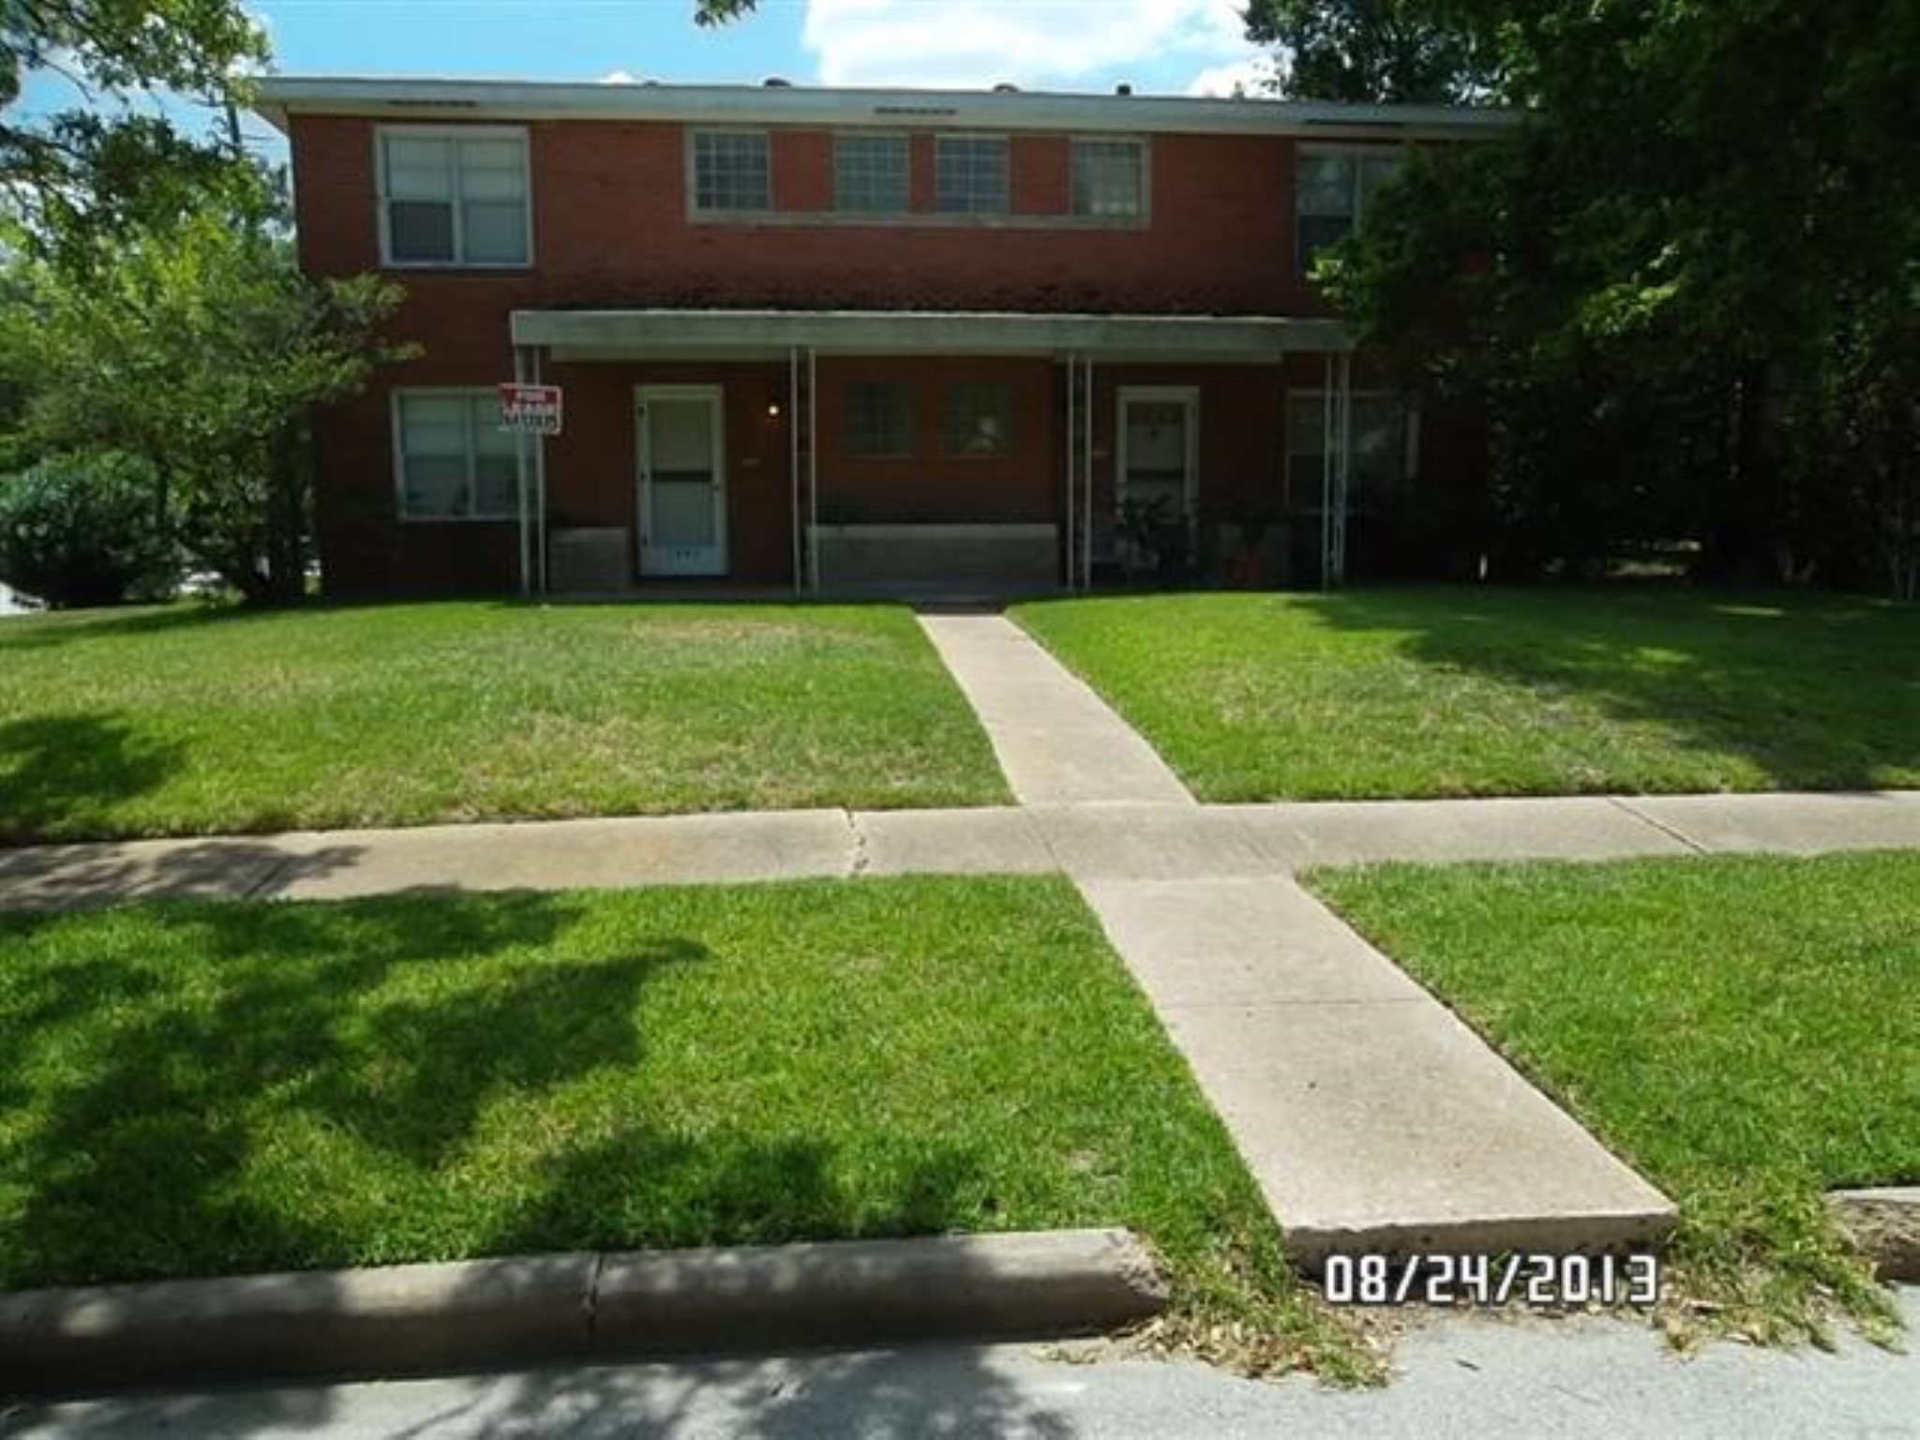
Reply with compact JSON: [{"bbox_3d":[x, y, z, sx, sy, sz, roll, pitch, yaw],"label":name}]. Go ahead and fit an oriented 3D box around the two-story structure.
[{"bbox_3d":[-0.652,-4.681,19.412,13.850,5.500,10.000,-1,9,-4],"label":"two-story structure"}]

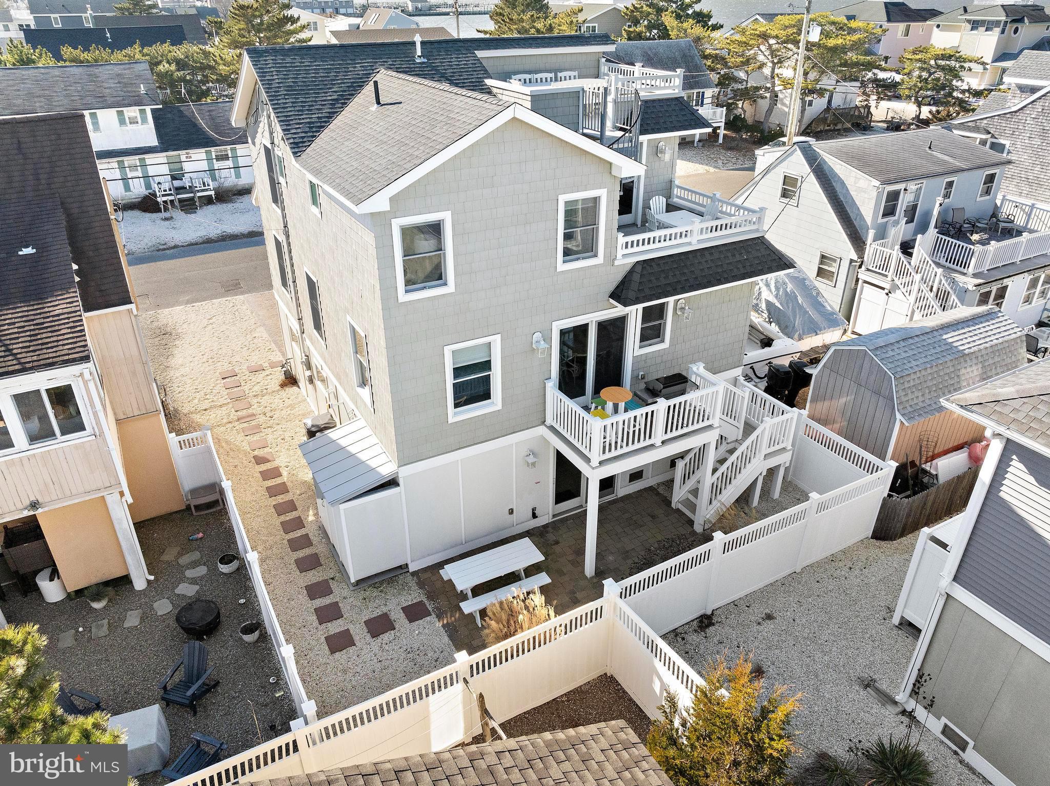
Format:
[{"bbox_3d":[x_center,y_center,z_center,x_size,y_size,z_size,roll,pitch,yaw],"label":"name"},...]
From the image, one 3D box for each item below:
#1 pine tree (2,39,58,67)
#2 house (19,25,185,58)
[{"bbox_3d":[-33.496,-19.966,50.000,5.000,7.600,5.000,-15,32,-26],"label":"pine tree"},{"bbox_3d":[-34.815,-26.959,62.377,11.800,7.900,9.600,-15,32,-26],"label":"house"}]

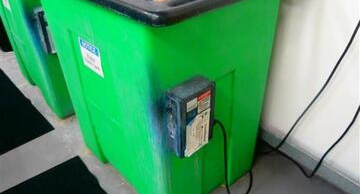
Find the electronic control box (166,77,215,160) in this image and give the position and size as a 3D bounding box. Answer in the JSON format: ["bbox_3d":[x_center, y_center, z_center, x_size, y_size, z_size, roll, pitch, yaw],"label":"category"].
[{"bbox_3d":[0.038,0.066,1.083,0.137,0.240,0.065,-27,44,-31],"label":"electronic control box"}]

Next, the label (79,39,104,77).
[{"bbox_3d":[-0.357,-0.159,1.346,0.004,0.129,0.171,-29,41,-30],"label":"label"}]

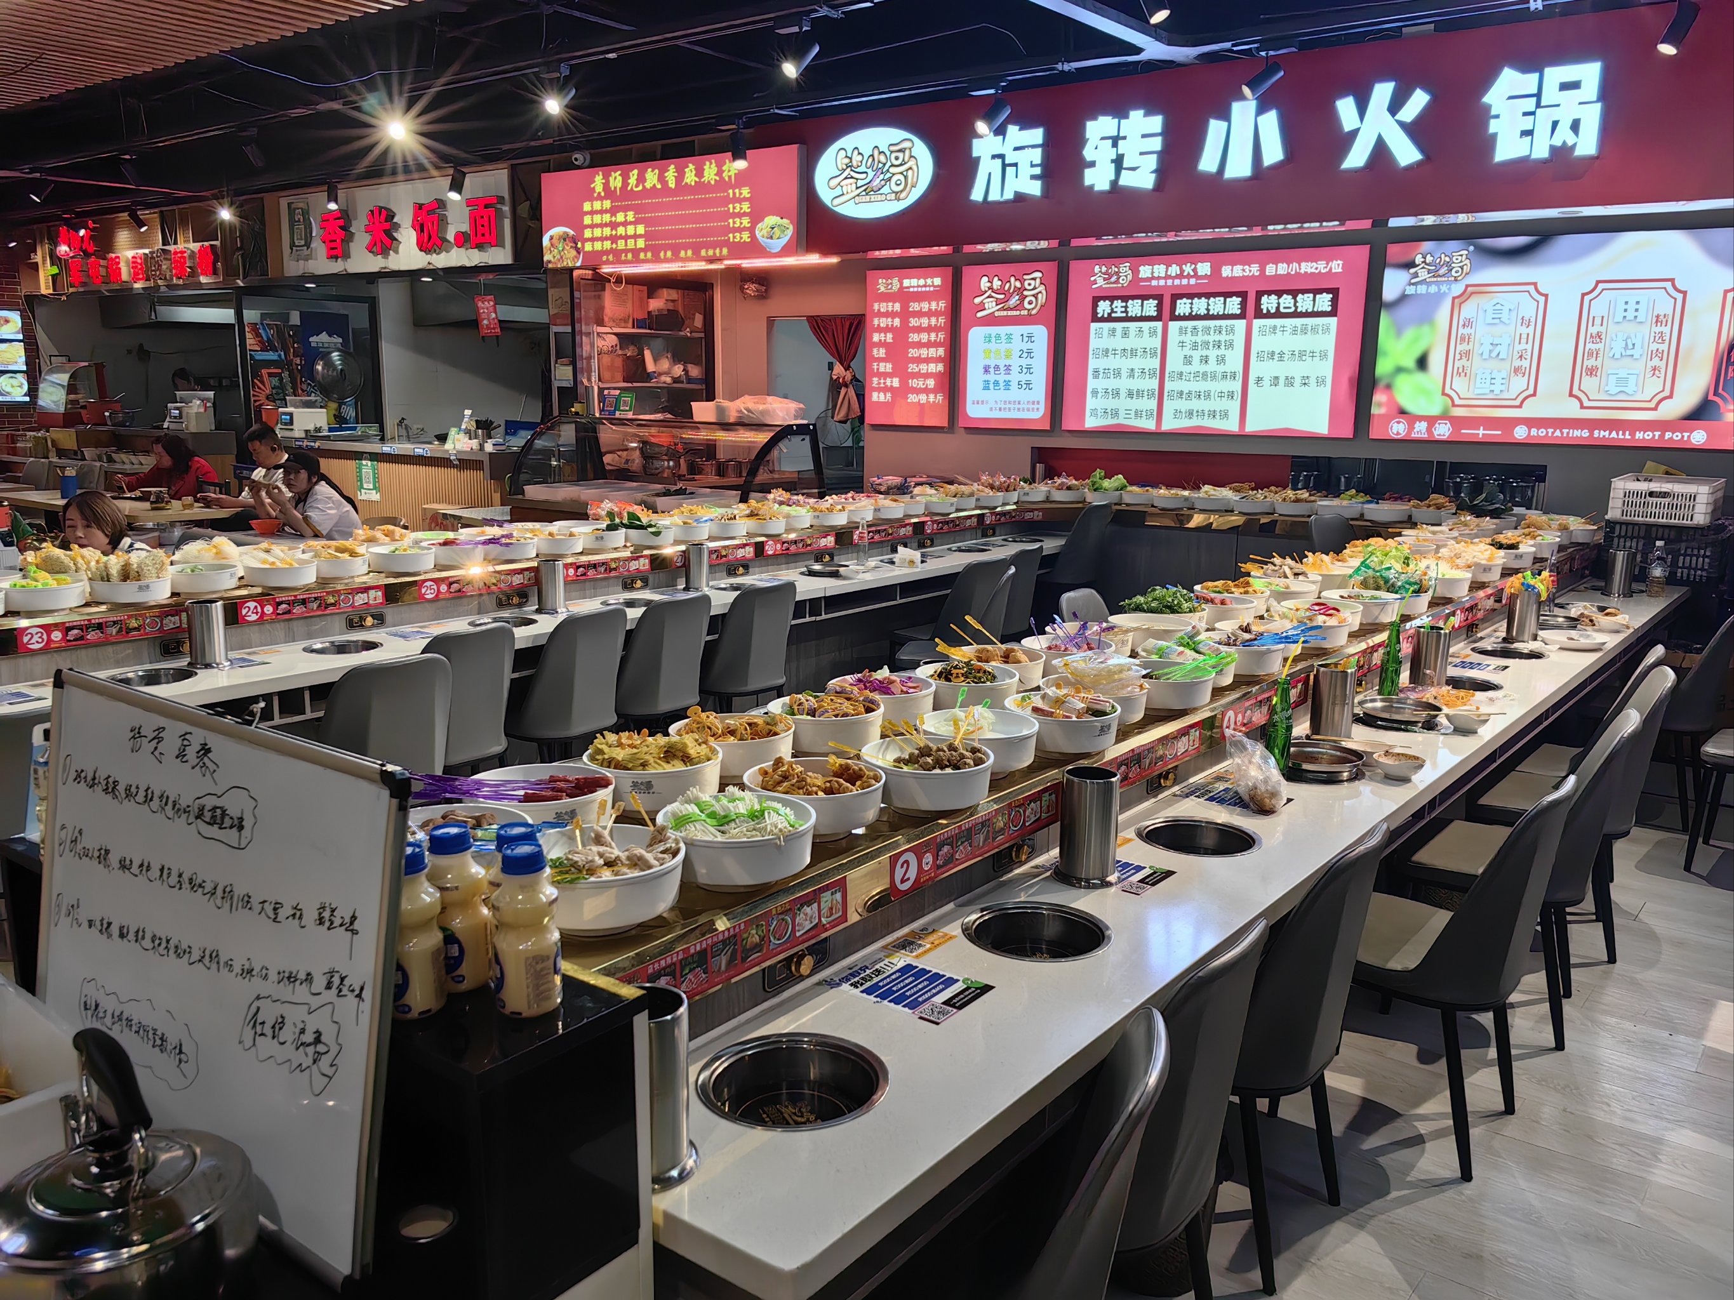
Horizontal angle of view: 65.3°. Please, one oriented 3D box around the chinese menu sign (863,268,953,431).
[{"bbox_3d":[0.317,-2.200,9.883,0.752,1.115,0.060,9,14,37],"label":"chinese menu sign"}]

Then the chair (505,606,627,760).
[{"bbox_3d":[-1.218,0.263,4.979,0.550,0.825,0.470,9,14,37],"label":"chair"}]

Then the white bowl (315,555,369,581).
[{"bbox_3d":[-1.825,-0.282,4.660,0.226,0.086,0.226,1,11,0],"label":"white bowl"}]

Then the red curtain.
[{"bbox_3d":[-0.247,-2.158,10.393,0.560,0.780,0.140,9,14,37],"label":"red curtain"}]

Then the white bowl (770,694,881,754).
[{"bbox_3d":[-0.082,0.147,2.708,0.236,0.076,0.236,1,11,0],"label":"white bowl"}]

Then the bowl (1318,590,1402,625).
[{"bbox_3d":[1.563,-0.140,4.292,0.236,0.076,0.236,1,11,0],"label":"bowl"}]

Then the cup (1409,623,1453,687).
[{"bbox_3d":[1.634,0.034,3.914,0.114,0.187,0.114,9,14,37],"label":"cup"}]

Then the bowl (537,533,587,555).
[{"bbox_3d":[-1.310,-0.445,5.691,0.230,0.075,0.230,1,11,0],"label":"bowl"}]

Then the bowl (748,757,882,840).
[{"bbox_3d":[-0.083,0.233,2.152,0.227,0.070,0.227,1,11,0],"label":"bowl"}]

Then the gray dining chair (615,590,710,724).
[{"bbox_3d":[-0.887,0.193,5.141,0.510,0.830,0.450,10,14,37],"label":"gray dining chair"}]

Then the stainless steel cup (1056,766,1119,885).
[{"bbox_3d":[0.392,0.311,2.391,0.116,0.189,0.116,1,11,0],"label":"stainless steel cup"}]

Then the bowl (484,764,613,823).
[{"bbox_3d":[-0.502,0.238,2.088,0.227,0.070,0.227,1,11,0],"label":"bowl"}]

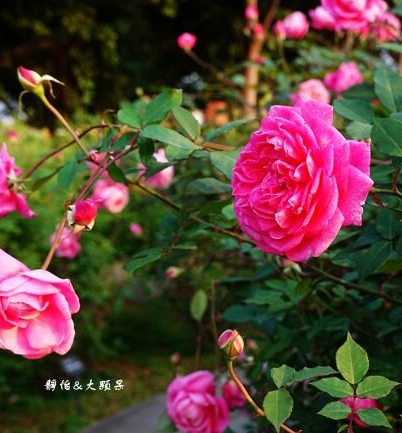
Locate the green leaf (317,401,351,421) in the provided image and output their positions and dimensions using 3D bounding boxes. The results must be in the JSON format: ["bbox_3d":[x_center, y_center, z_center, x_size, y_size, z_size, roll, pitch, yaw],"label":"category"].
[{"bbox_3d":[0.097,0.141,0.640,0.023,0.015,0.007,-2,-31,-9],"label":"green leaf"}]

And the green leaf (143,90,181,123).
[{"bbox_3d":[-0.041,-0.118,0.950,0.025,0.055,0.012,42,-13,12],"label":"green leaf"}]

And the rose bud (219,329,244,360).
[{"bbox_3d":[0.023,0.096,0.660,0.019,0.023,0.019,1,3,0],"label":"rose bud"}]

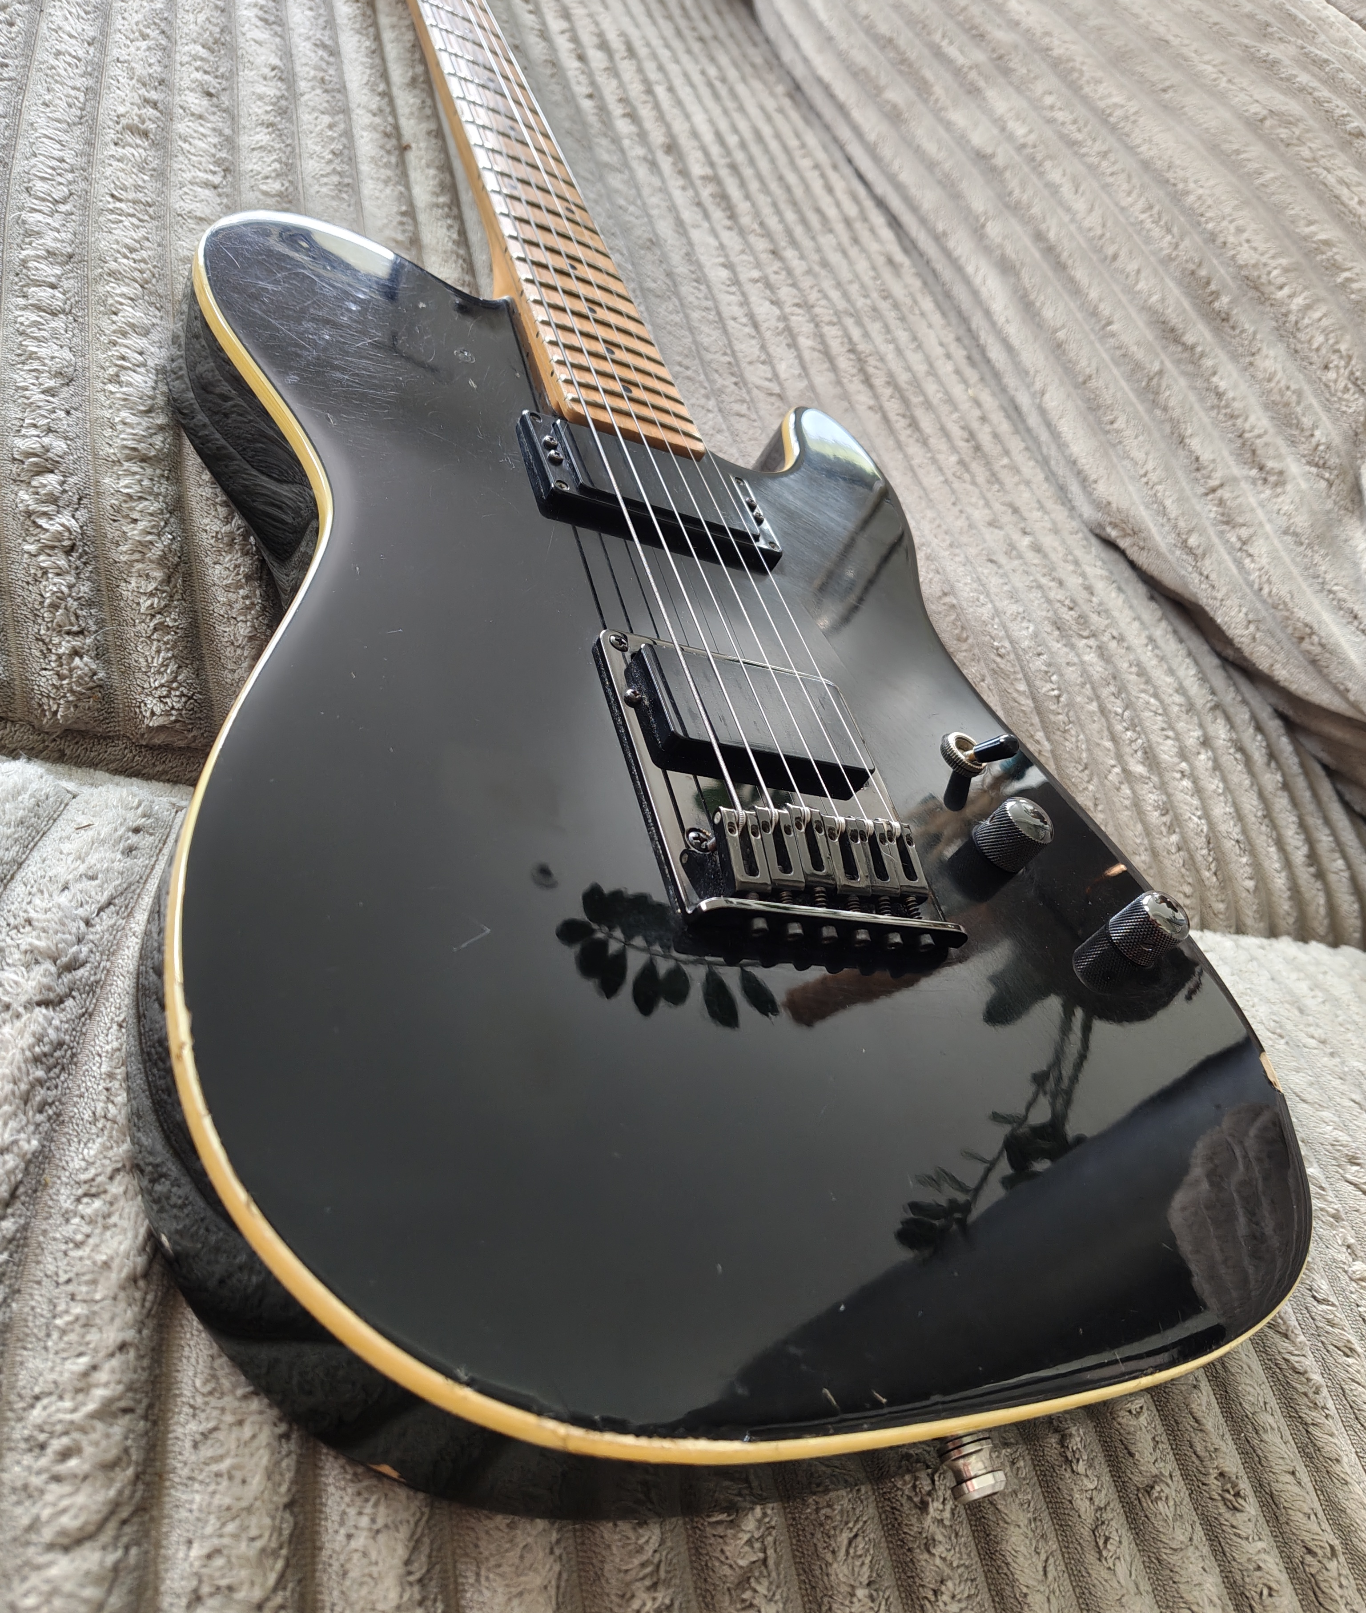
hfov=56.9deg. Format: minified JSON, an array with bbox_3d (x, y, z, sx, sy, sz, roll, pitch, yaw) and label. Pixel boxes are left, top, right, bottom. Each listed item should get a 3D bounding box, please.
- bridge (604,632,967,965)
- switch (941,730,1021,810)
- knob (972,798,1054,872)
[{"bbox_3d":[0.029,-0.008,0.345,0.089,0.016,0.103,9,47,-34],"label":"bridge"},{"bbox_3d":[0.099,-0.020,0.415,0.020,0.017,0.016,41,37,2],"label":"switch"},{"bbox_3d":[0.103,0.008,0.390,0.019,0.017,0.019,9,47,-34],"label":"knob"}]

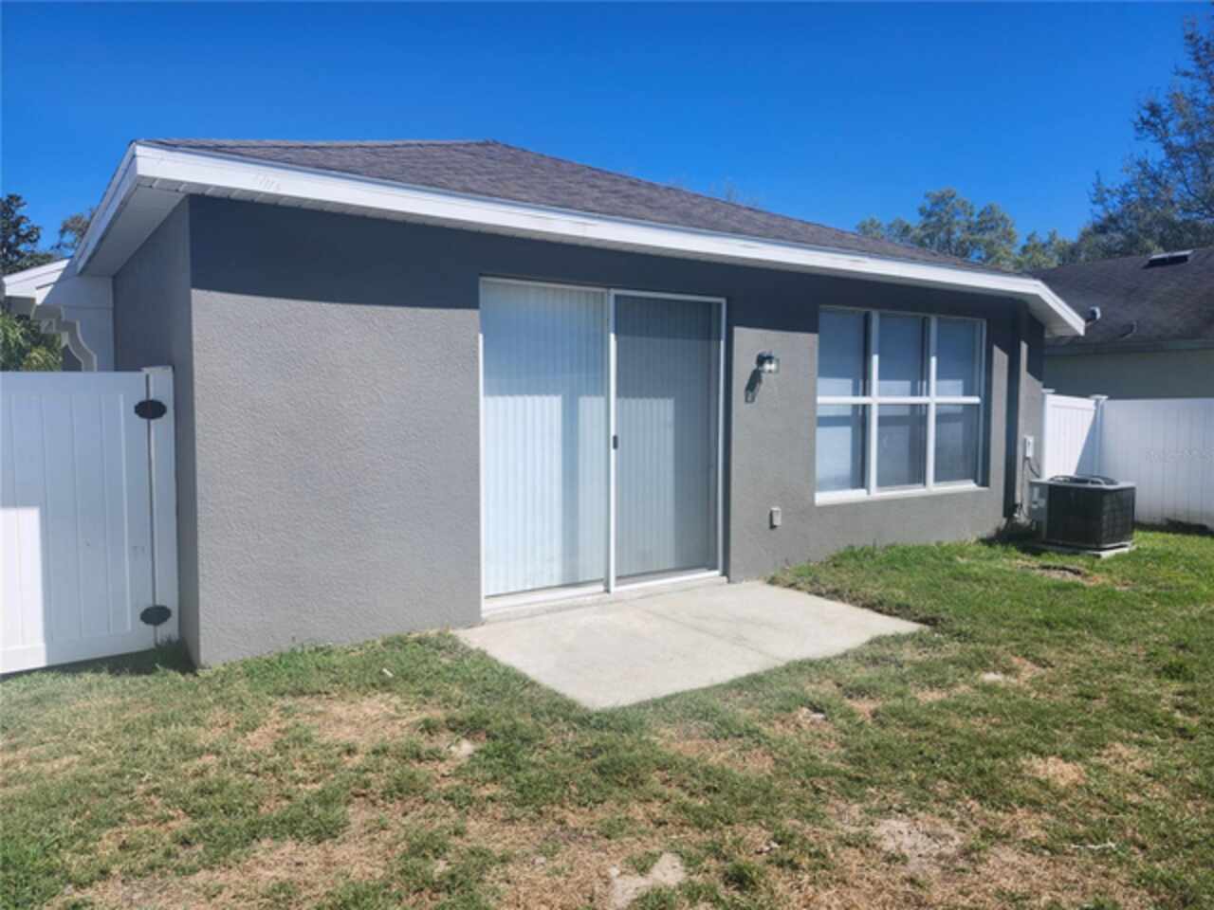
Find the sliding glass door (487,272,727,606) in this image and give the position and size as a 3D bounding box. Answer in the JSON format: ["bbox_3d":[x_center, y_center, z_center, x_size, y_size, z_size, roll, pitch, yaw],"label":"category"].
[{"bbox_3d":[0.067,-0.107,6.570,2.420,2.420,0.140,-3,6,-35],"label":"sliding glass door"}]

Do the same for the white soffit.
[{"bbox_3d":[0.264,-1.634,8.663,9.720,0.550,4.820,-3,6,-36],"label":"white soffit"}]

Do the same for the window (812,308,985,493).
[{"bbox_3d":[3.243,-0.559,8.805,2.980,1.890,0.140,-3,6,-35],"label":"window"}]

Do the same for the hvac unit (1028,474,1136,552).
[{"bbox_3d":[5.793,0.658,9.811,0.750,0.700,0.860,-3,6,-35],"label":"hvac unit"}]

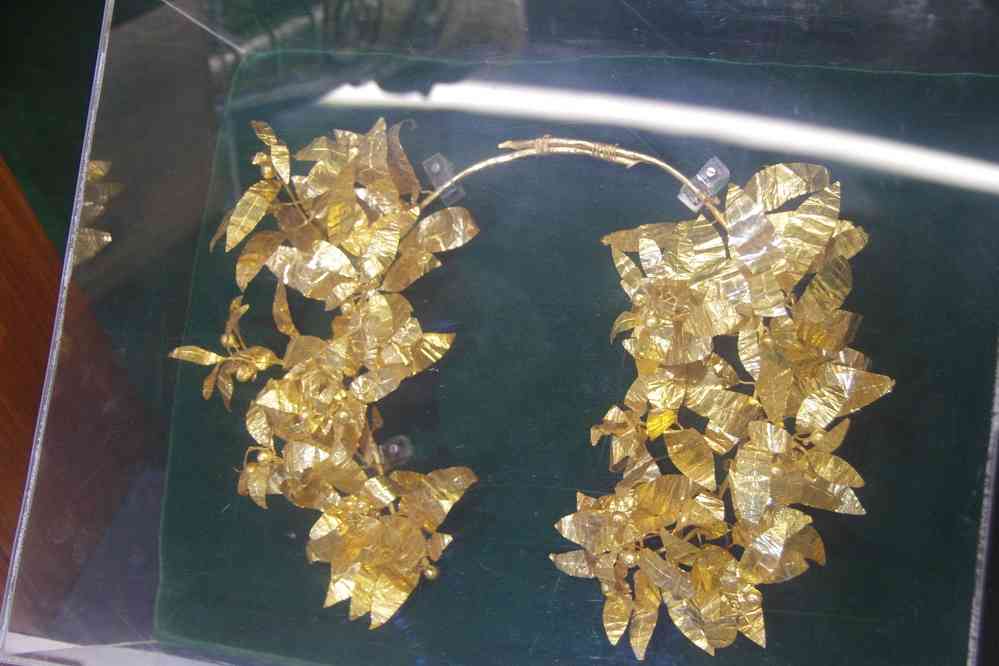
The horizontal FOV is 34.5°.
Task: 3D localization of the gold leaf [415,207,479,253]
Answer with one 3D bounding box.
[{"bbox_3d":[-0.026,-0.051,0.787,0.032,0.008,0.022,-7,84,10],"label":"gold leaf"}]

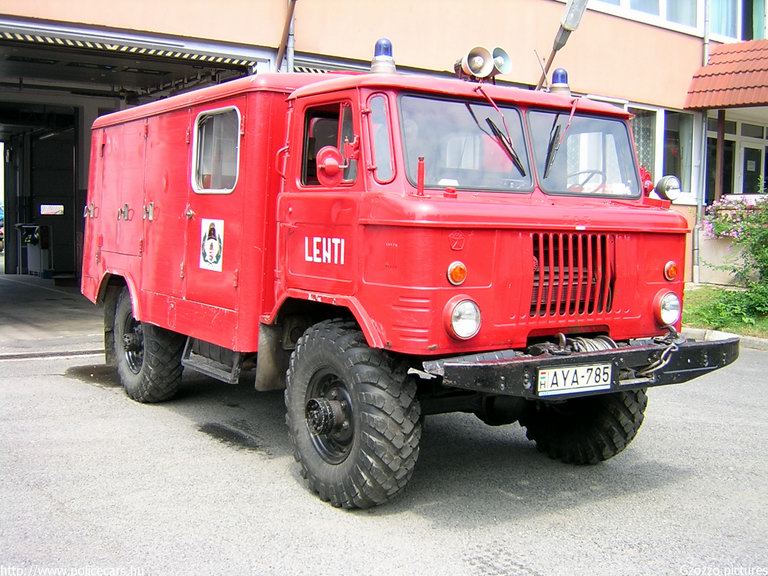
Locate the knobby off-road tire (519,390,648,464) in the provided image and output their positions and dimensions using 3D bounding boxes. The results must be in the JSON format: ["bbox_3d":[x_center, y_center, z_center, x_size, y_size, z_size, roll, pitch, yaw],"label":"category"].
[{"bbox_3d":[1.298,0.657,5.987,0.330,1.041,1.053,-1,5,-33],"label":"knobby off-road tire"}]

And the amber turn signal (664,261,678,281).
[{"bbox_3d":[1.688,-0.101,5.210,0.115,0.115,0.055,-2,5,-34],"label":"amber turn signal"}]

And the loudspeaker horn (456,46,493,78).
[{"bbox_3d":[0.521,-1.340,5.357,0.190,0.190,0.220,-1,2,-28],"label":"loudspeaker horn"}]

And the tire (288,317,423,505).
[{"bbox_3d":[-0.195,0.697,4.968,0.330,1.041,1.053,-1,5,-33],"label":"tire"}]

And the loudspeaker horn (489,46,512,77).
[{"bbox_3d":[0.650,-1.376,5.510,0.190,0.190,0.220,-3,-3,-43],"label":"loudspeaker horn"}]

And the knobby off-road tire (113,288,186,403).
[{"bbox_3d":[-2.033,0.454,7.698,0.330,1.041,1.053,-2,5,-34],"label":"knobby off-road tire"}]

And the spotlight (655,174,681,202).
[{"bbox_3d":[1.712,-0.605,5.419,0.160,0.160,0.125,-2,5,-34],"label":"spotlight"}]

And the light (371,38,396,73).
[{"bbox_3d":[-0.001,-1.303,4.973,0.146,0.192,0.146,1,4,0],"label":"light"}]

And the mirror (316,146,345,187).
[{"bbox_3d":[-0.280,-0.635,4.660,0.143,0.218,0.070,1,4,-1],"label":"mirror"}]

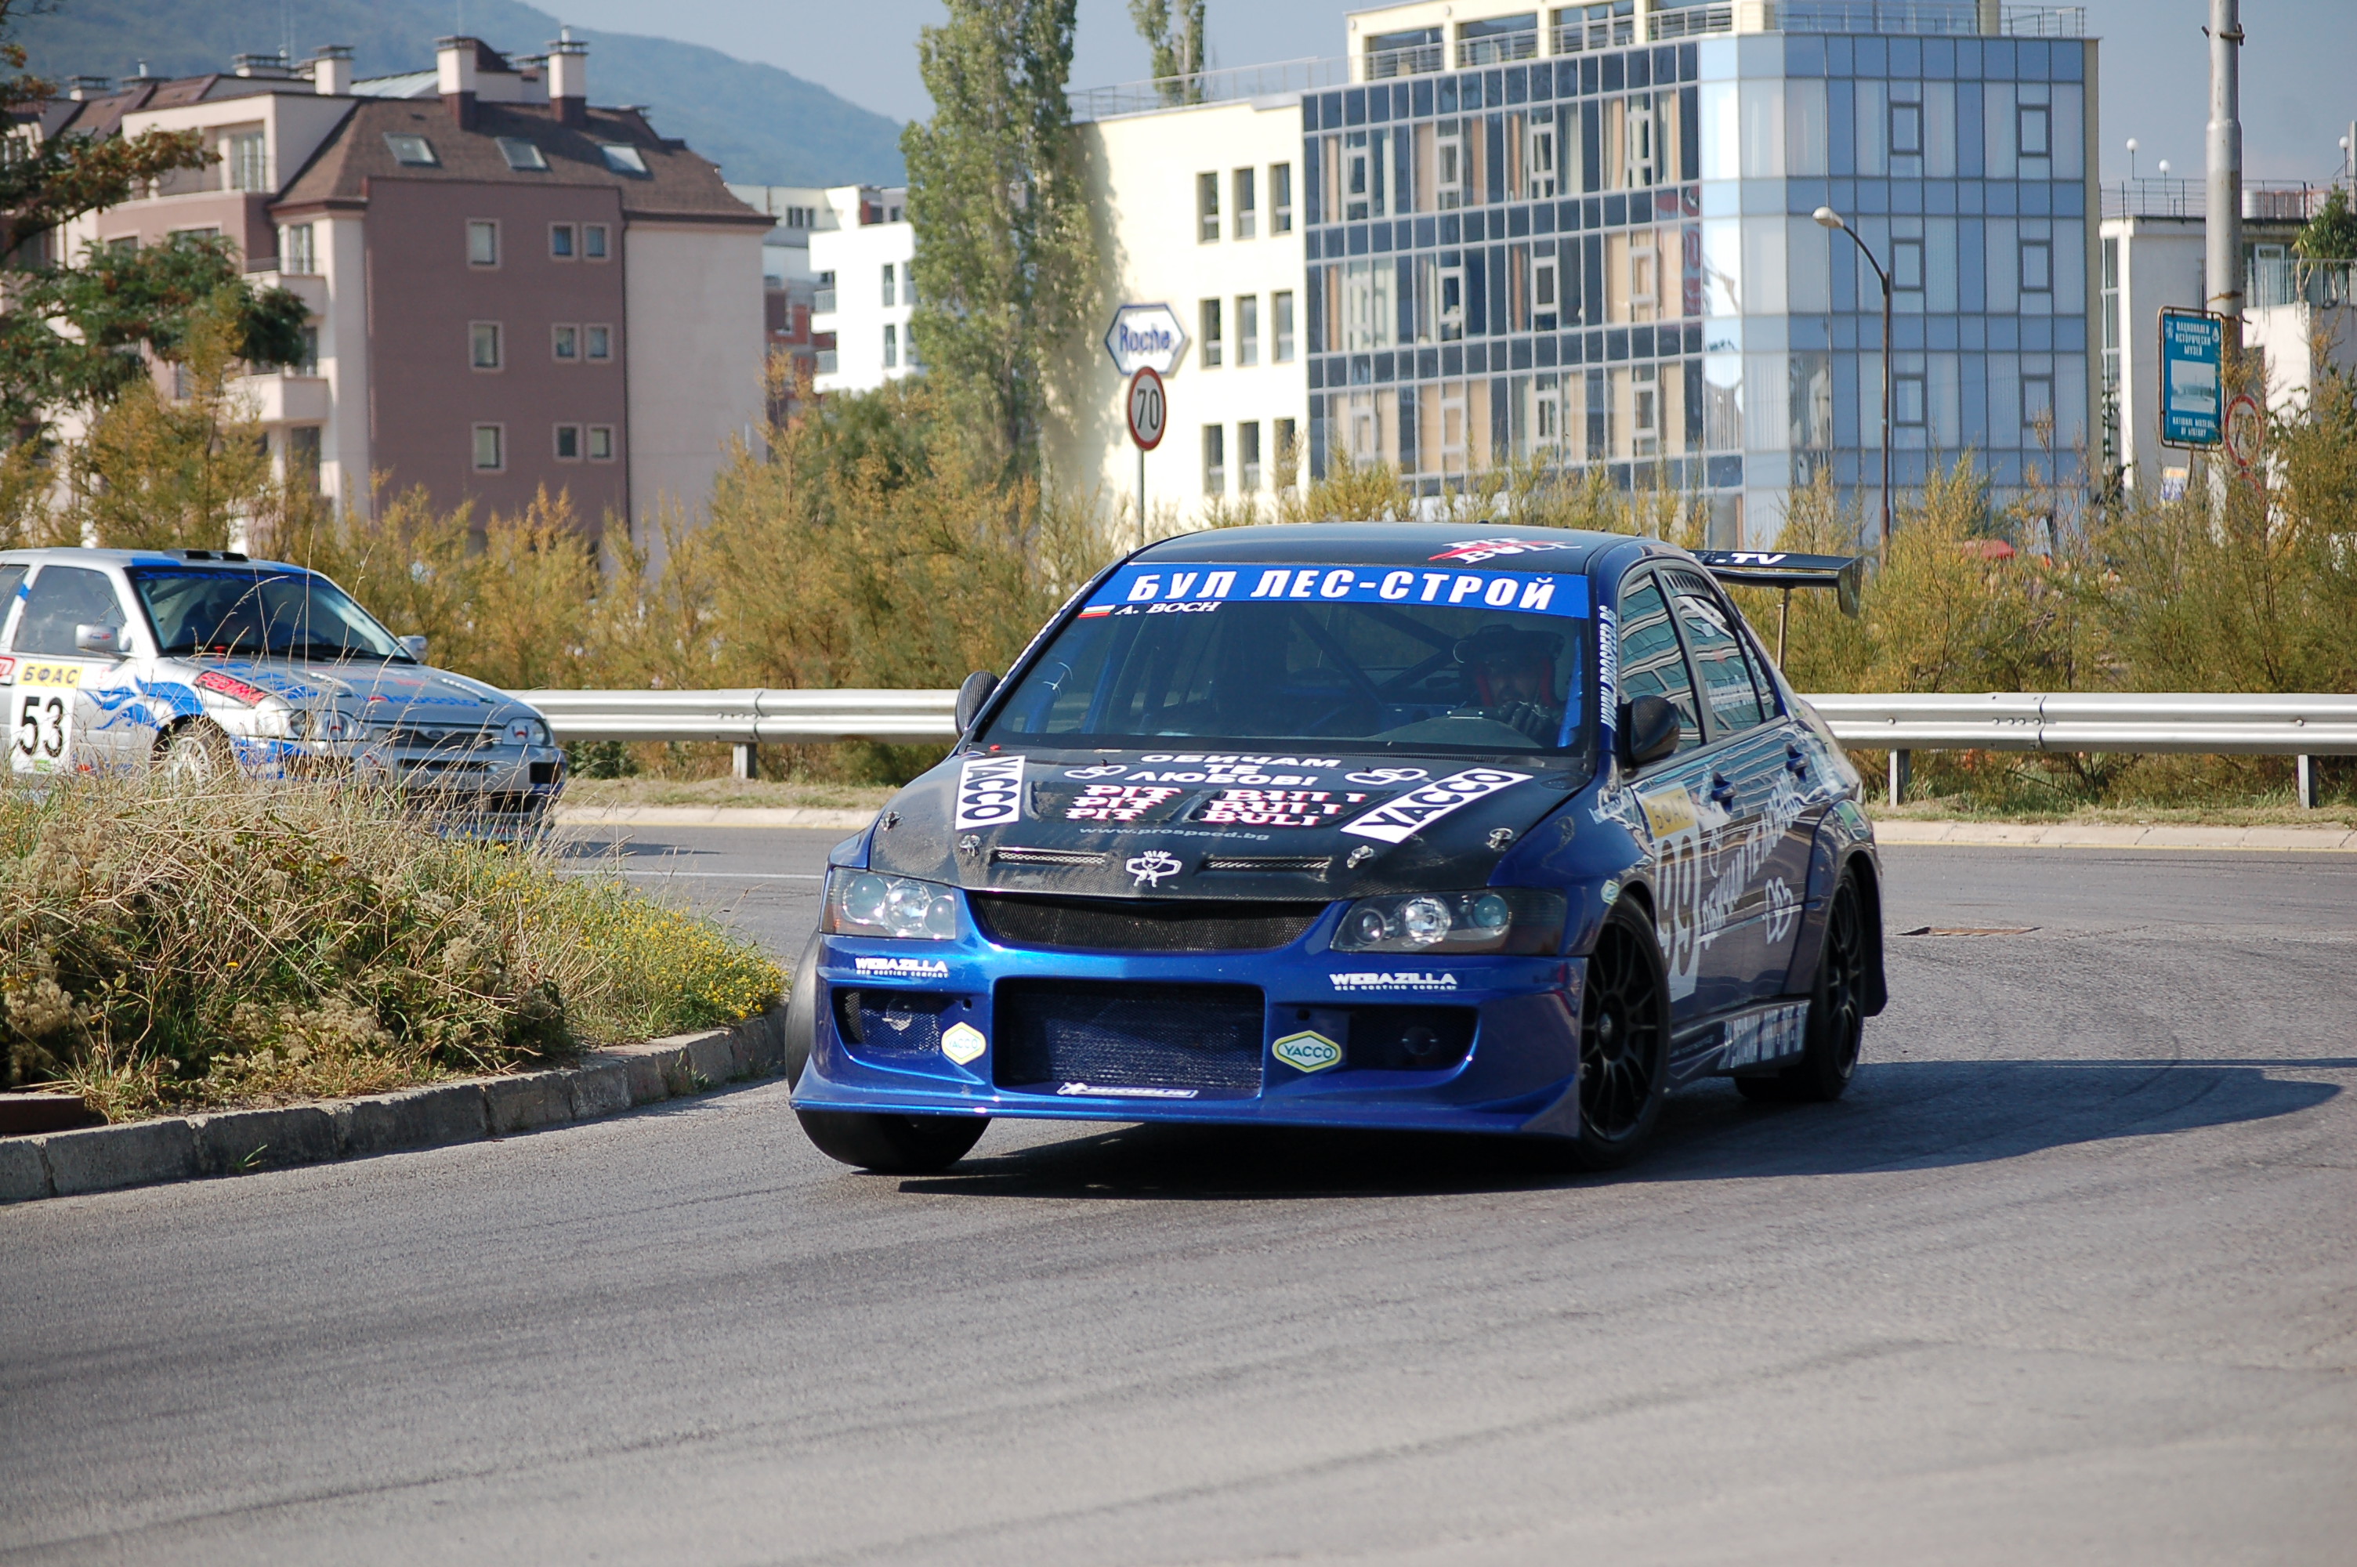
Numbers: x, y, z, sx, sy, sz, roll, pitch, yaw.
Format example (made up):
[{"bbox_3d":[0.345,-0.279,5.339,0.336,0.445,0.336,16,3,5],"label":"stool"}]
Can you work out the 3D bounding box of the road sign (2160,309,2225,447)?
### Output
[{"bbox_3d":[7.994,-3.185,66.500,0.060,1.100,1.250,-2,-1,32],"label":"road sign"}]

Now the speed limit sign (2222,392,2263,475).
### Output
[{"bbox_3d":[8.651,-2.855,68.500,0.050,0.585,0.585,-2,-1,36],"label":"speed limit sign"}]

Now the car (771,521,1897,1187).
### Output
[{"bbox_3d":[0.469,0.110,19.582,1.790,1.430,4.500,0,1,15],"label":"car"}]

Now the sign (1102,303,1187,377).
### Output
[{"bbox_3d":[-0.786,-11.975,228.076,0.250,1.880,3.500,-1,-1,-37],"label":"sign"}]

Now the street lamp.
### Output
[{"bbox_3d":[12.377,-6.273,154.583,1.613,8.709,0.350,-1,-1,-37],"label":"street lamp"}]

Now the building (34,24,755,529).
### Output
[{"bbox_3d":[-22.405,-11.758,242.195,14.500,17.500,17.000,-1,-1,-35],"label":"building"}]

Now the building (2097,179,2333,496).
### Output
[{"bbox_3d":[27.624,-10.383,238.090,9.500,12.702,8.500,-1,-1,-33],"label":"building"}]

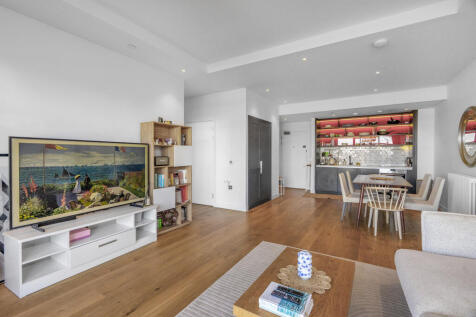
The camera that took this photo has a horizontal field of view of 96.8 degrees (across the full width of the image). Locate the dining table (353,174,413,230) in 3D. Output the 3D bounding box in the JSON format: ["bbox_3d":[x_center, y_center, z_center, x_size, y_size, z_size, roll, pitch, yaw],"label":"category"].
[{"bbox_3d":[2.765,0.795,4.117,0.830,0.755,1.520,1,1,33],"label":"dining table"}]

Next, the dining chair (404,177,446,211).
[{"bbox_3d":[2.908,0.742,3.466,0.590,0.880,0.470,1,1,32],"label":"dining chair"}]

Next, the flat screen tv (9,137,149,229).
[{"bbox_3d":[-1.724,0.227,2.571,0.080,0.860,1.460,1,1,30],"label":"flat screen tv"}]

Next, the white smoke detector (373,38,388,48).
[{"bbox_3d":[1.814,-1.457,2.679,0.140,0.050,0.140,0,1,29],"label":"white smoke detector"}]

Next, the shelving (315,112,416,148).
[{"bbox_3d":[3.681,-0.779,6.353,2.420,0.870,0.450,1,1,30],"label":"shelving"}]

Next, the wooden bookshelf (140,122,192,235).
[{"bbox_3d":[-1.171,0.307,3.575,0.300,1.725,0.820,1,1,30],"label":"wooden bookshelf"}]

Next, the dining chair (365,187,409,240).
[{"bbox_3d":[2.297,0.809,3.342,0.520,0.745,0.510,0,1,24],"label":"dining chair"}]

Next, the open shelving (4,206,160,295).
[{"bbox_3d":[-1.675,0.940,2.499,0.400,0.486,1.400,1,1,30],"label":"open shelving"}]

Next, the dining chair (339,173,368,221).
[{"bbox_3d":[2.258,0.734,3.959,0.570,0.880,0.470,1,1,37],"label":"dining chair"}]

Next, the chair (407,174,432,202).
[{"bbox_3d":[3.206,0.736,3.999,0.580,0.880,0.470,1,1,32],"label":"chair"}]

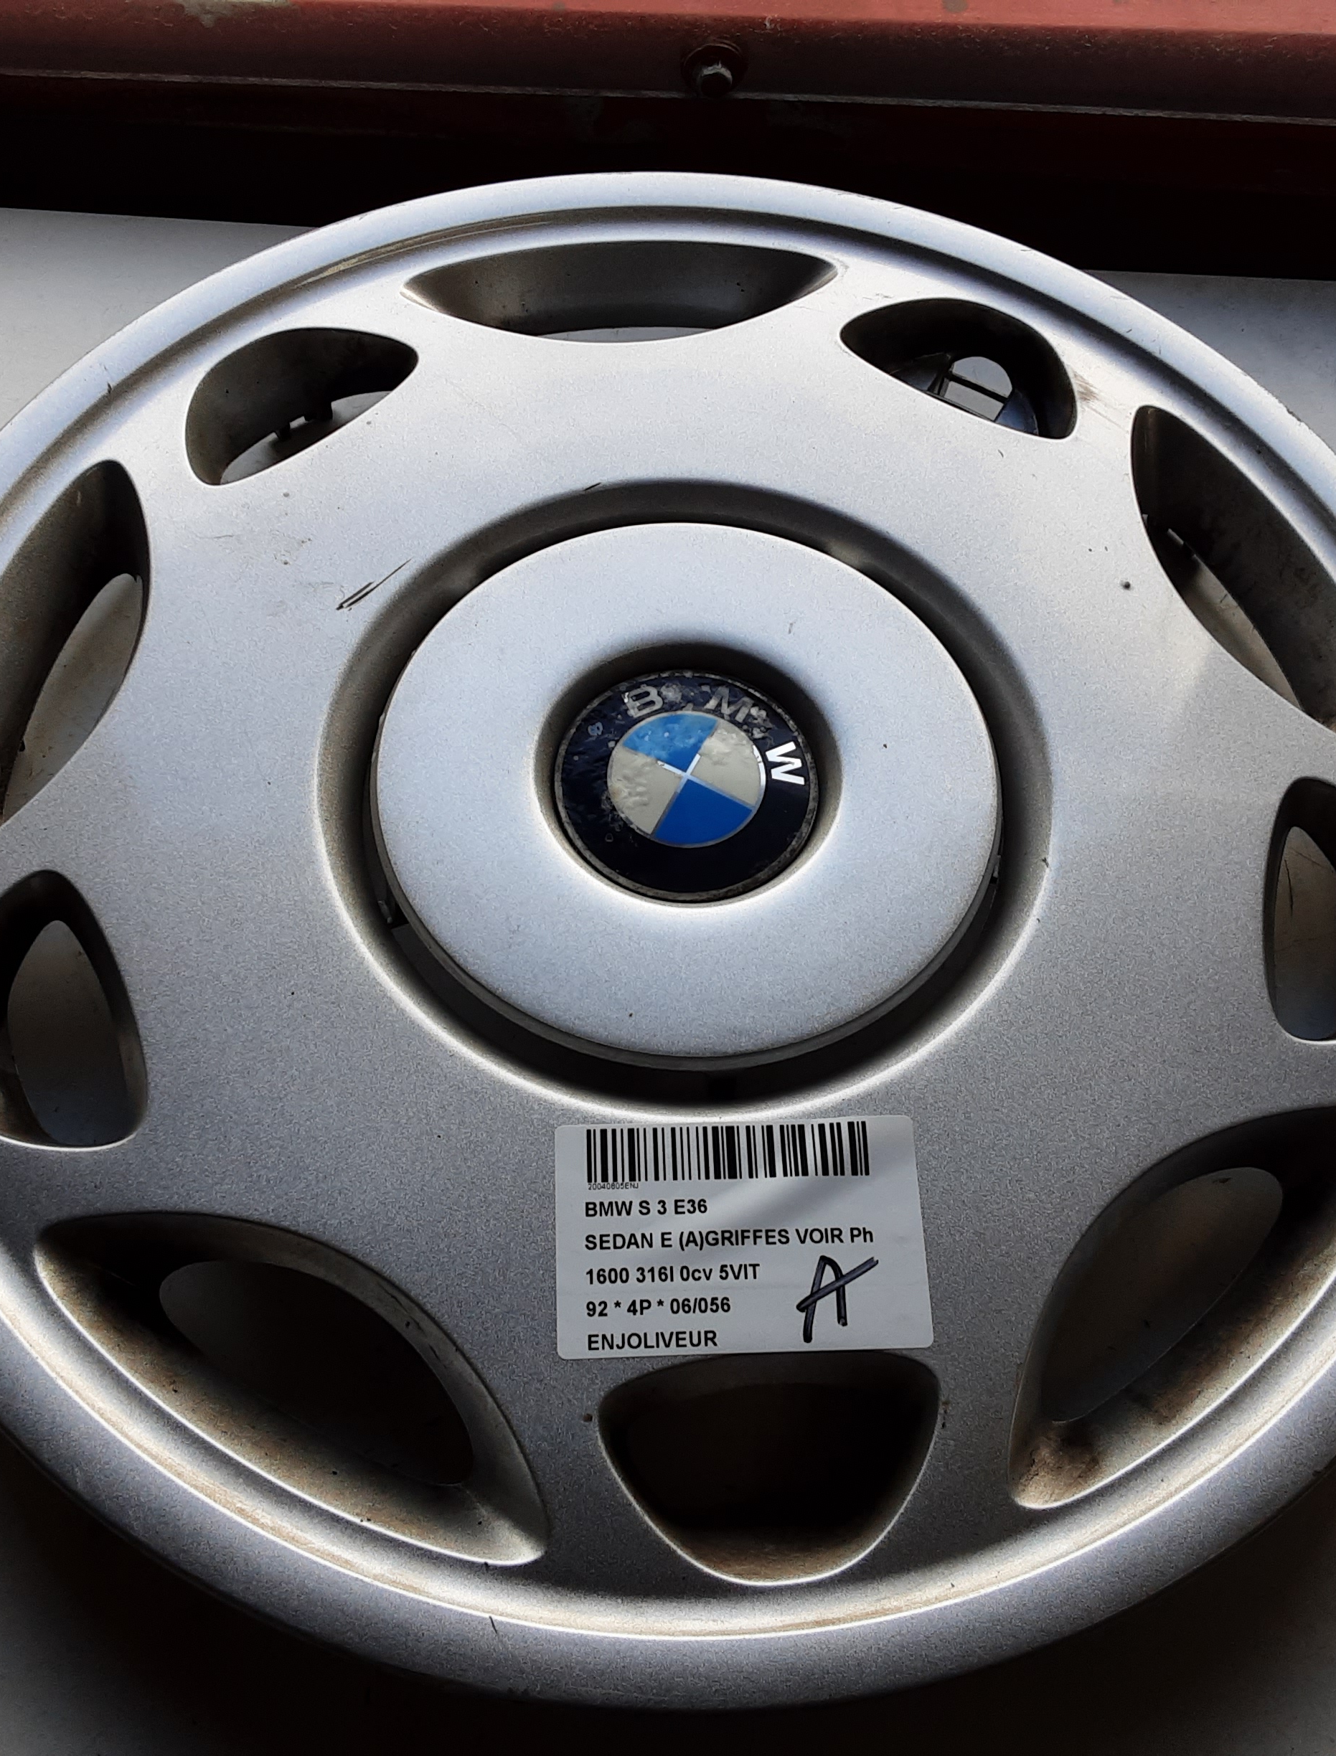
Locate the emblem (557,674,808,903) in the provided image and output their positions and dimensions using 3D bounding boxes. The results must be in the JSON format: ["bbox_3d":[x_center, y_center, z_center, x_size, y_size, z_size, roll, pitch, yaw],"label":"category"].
[{"bbox_3d":[0.004,-0.022,0.432,0.062,0.004,0.062,24,63,10],"label":"emblem"}]

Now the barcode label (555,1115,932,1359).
[{"bbox_3d":[0.015,0.073,0.372,0.075,0.002,0.048,-1,64,-3],"label":"barcode label"}]

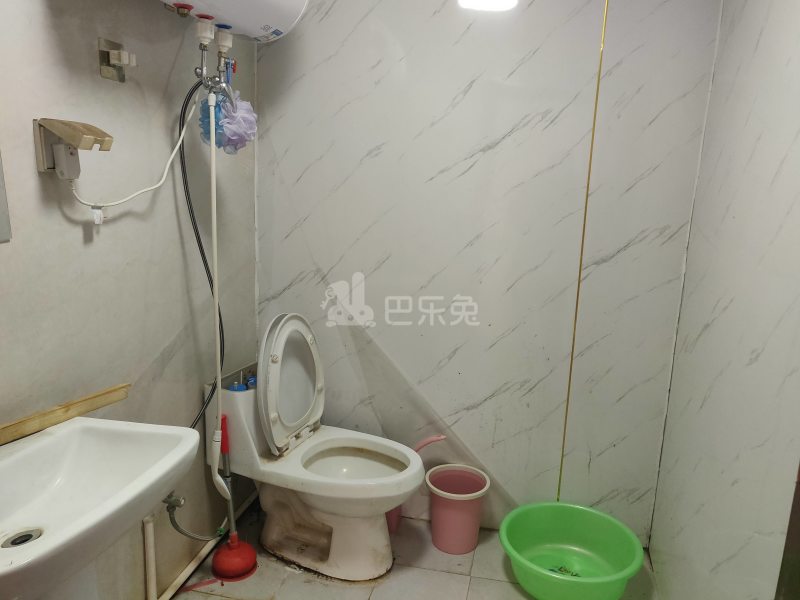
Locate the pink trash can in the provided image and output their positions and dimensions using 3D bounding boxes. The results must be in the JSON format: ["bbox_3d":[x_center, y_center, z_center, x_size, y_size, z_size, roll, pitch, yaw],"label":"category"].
[{"bbox_3d":[0.206,0.766,2.108,0.227,0.248,0.227,4,11,11],"label":"pink trash can"}]

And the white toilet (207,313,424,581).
[{"bbox_3d":[-0.241,0.474,1.958,0.694,0.831,0.381,6,11,19],"label":"white toilet"}]

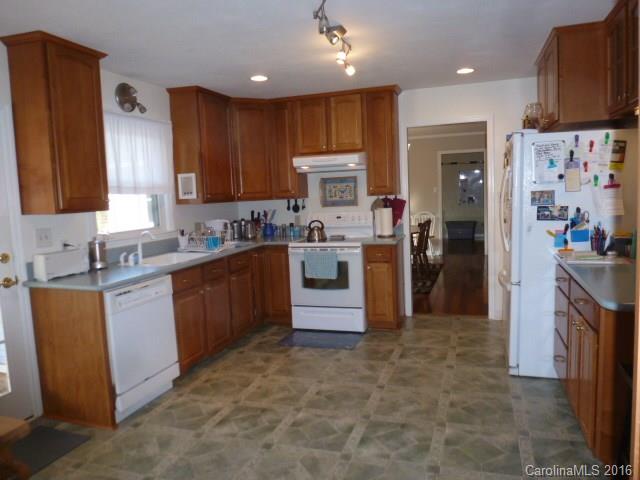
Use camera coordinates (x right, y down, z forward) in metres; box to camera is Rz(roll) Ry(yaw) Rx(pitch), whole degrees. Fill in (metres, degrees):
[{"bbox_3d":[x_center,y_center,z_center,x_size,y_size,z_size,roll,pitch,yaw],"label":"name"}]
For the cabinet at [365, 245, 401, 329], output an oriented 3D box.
[{"bbox_3d":[0.679,0.465,4.580,0.294,0.876,0.610,0,7,19],"label":"cabinet"}]

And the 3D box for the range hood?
[{"bbox_3d":[0.146,-0.816,4.667,0.755,0.168,0.490,0,7,19],"label":"range hood"}]

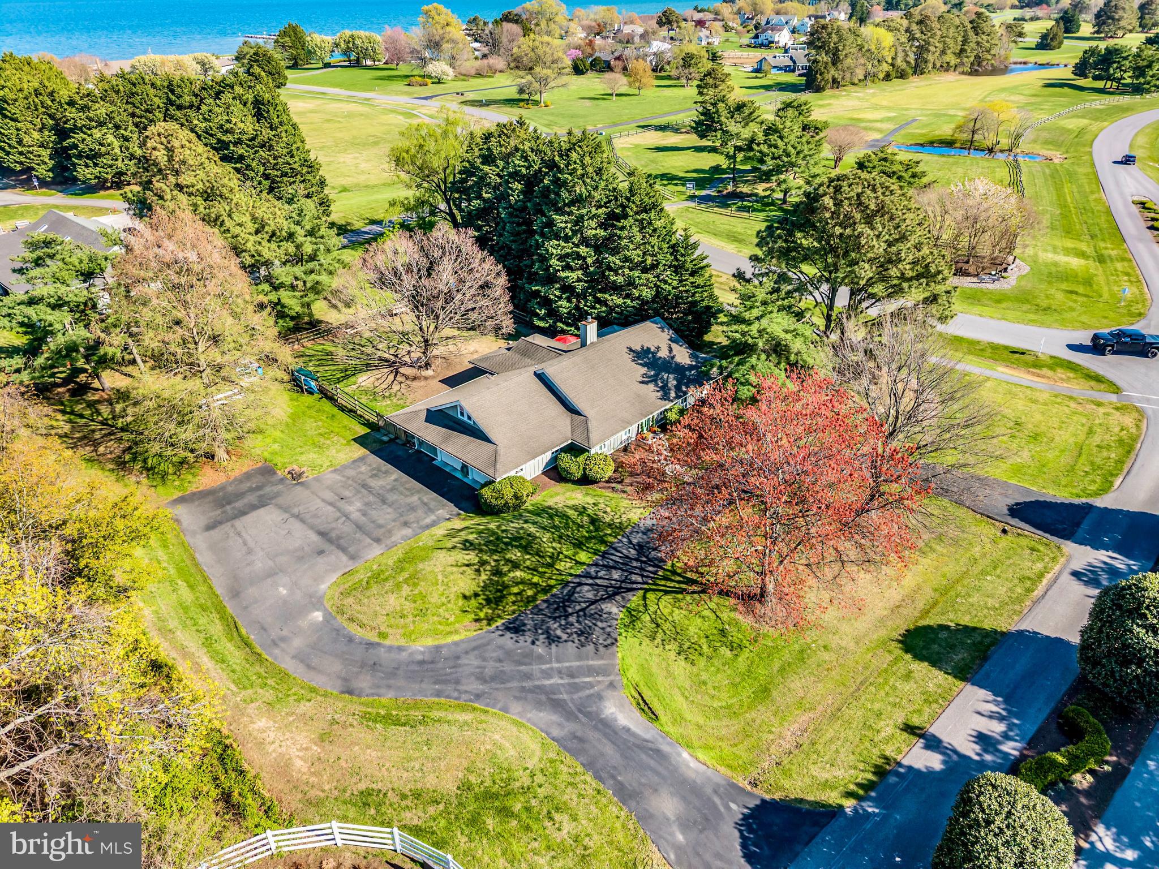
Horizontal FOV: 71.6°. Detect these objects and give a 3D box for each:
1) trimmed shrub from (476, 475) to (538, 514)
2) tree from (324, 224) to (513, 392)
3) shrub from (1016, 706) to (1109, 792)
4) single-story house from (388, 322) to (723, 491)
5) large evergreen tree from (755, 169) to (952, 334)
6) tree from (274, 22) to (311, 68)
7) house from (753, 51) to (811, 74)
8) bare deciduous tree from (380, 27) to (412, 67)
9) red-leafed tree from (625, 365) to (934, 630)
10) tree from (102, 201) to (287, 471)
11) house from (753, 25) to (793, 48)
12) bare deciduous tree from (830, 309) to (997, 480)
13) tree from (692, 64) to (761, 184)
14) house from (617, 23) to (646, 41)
[{"bbox_3d":[-4.673,3.865,51.201,3.400,2.000,2.900,-3,30,-5],"label":"trimmed shrub"},{"bbox_3d":[-13.316,-10.920,66.957,15.390,12.000,14.930,-6,30,-10],"label":"tree"},{"bbox_3d":[19.580,12.947,32.211,5.400,0.750,2.100,-24,37,-36],"label":"shrub"},{"bbox_3d":[-1.405,-3.572,56.575,15.100,5.500,22.200,25,38,37],"label":"single-story house"},{"bbox_3d":[22.968,-15.233,68.759,15.500,13.800,15.000,0,29,0],"label":"large evergreen tree"},{"bbox_3d":[-107.070,-145.218,300.235,12.860,15.000,12.470,-9,31,-15],"label":"tree"},{"bbox_3d":[74.906,-135.070,290.468,20.000,6.500,10.000,-13,32,-22],"label":"house"},{"bbox_3d":[-64.584,-135.835,282.530,11.000,13.200,11.000,0,29,0],"label":"bare deciduous tree"},{"bbox_3d":[8.895,3.355,37.935,13.500,11.800,13.300,0,29,0],"label":"red-leafed tree"},{"bbox_3d":[-25.158,-5.449,52.474,11.710,16.900,11.360,-15,33,-24],"label":"tree"},{"bbox_3d":[90.167,-187.892,379.314,10.000,8.500,16.000,-22,36,-34],"label":"house"},{"bbox_3d":[19.922,-0.992,48.508,10.490,13.110,10.180,13,32,22],"label":"bare deciduous tree"},{"bbox_3d":[23.186,-48.150,126.633,10.840,17.300,10.520,5,30,9],"label":"tree"},{"bbox_3d":[26.669,-207.120,415.228,15.500,6.600,12.000,0,29,0],"label":"house"}]

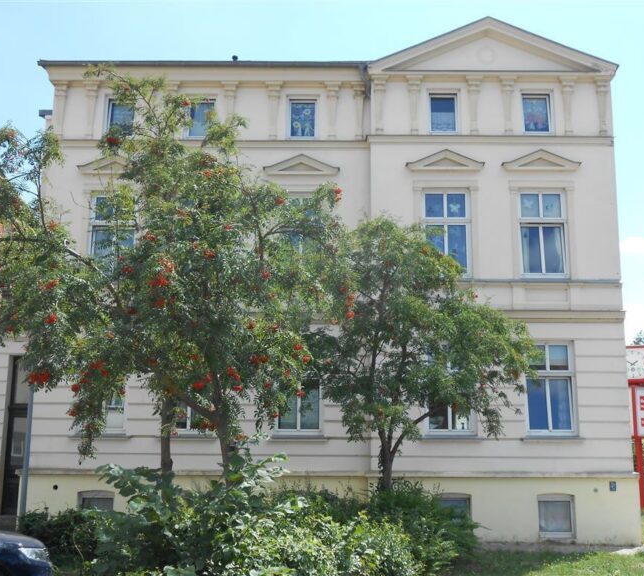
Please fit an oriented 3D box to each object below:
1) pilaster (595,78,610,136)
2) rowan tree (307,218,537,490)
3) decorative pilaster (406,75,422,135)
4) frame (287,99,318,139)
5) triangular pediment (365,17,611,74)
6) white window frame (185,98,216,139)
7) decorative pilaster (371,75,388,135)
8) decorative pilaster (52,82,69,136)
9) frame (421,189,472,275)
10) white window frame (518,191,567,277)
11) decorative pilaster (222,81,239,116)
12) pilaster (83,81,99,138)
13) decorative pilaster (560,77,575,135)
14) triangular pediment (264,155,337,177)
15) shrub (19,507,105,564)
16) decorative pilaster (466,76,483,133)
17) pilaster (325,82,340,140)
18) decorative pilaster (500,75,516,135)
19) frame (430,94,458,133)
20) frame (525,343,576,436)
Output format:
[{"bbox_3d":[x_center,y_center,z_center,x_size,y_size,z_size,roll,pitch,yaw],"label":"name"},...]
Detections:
[{"bbox_3d":[6.285,-4.050,18.981,0.365,1.434,0.200,0,-11,0],"label":"pilaster"},{"bbox_3d":[1.753,1.678,14.761,4.059,6.001,3.800,0,-11,0],"label":"rowan tree"},{"bbox_3d":[2.075,-4.096,18.986,0.365,1.434,0.200,0,-11,0],"label":"decorative pilaster"},{"bbox_3d":[-0.437,-4.087,20.333,0.674,0.994,0.120,0,-13,0],"label":"frame"},{"bbox_3d":[3.861,-5.413,19.304,5.559,1.417,0.600,0,-11,0],"label":"triangular pediment"},{"bbox_3d":[-2.922,-4.088,20.340,0.706,0.994,0.120,0,-13,0],"label":"white window frame"},{"bbox_3d":[1.397,-4.365,20.212,0.408,1.537,0.180,0,-12,0],"label":"decorative pilaster"},{"bbox_3d":[-6.364,-4.334,20.649,0.369,1.524,0.180,0,-12,0],"label":"decorative pilaster"},{"bbox_3d":[2.923,-1.240,19.810,1.147,2.110,0.120,0,-12,0],"label":"frame"},{"bbox_3d":[4.903,-1.184,18.672,1.044,1.996,0.130,0,-11,0],"label":"white window frame"},{"bbox_3d":[-2.234,-4.306,20.620,0.405,1.552,0.180,0,-12,0],"label":"decorative pilaster"},{"bbox_3d":[-5.524,-4.258,20.148,0.372,1.402,0.180,0,-13,0],"label":"pilaster"},{"bbox_3d":[5.796,-4.299,19.812,0.400,1.415,0.180,0,-13,0],"label":"decorative pilaster"},{"bbox_3d":[-0.477,-2.719,19.038,1.716,0.530,0.250,0,-11,0],"label":"triangular pediment"},{"bbox_3d":[-4.981,4.644,16.120,1.647,0.829,1.300,0,-12,0],"label":"shrub"},{"bbox_3d":[3.642,-4.358,20.198,0.391,1.544,0.180,0,-12,0],"label":"decorative pilaster"},{"bbox_3d":[0.259,-4.240,20.130,0.383,1.405,0.180,0,-13,0],"label":"pilaster"},{"bbox_3d":[4.453,-4.348,20.192,0.396,1.536,0.180,0,-12,0],"label":"decorative pilaster"},{"bbox_3d":[2.888,-4.139,20.019,0.635,0.976,0.120,0,-13,0],"label":"frame"},{"bbox_3d":[4.855,2.156,17.999,1.074,1.982,0.130,0,-11,0],"label":"frame"}]

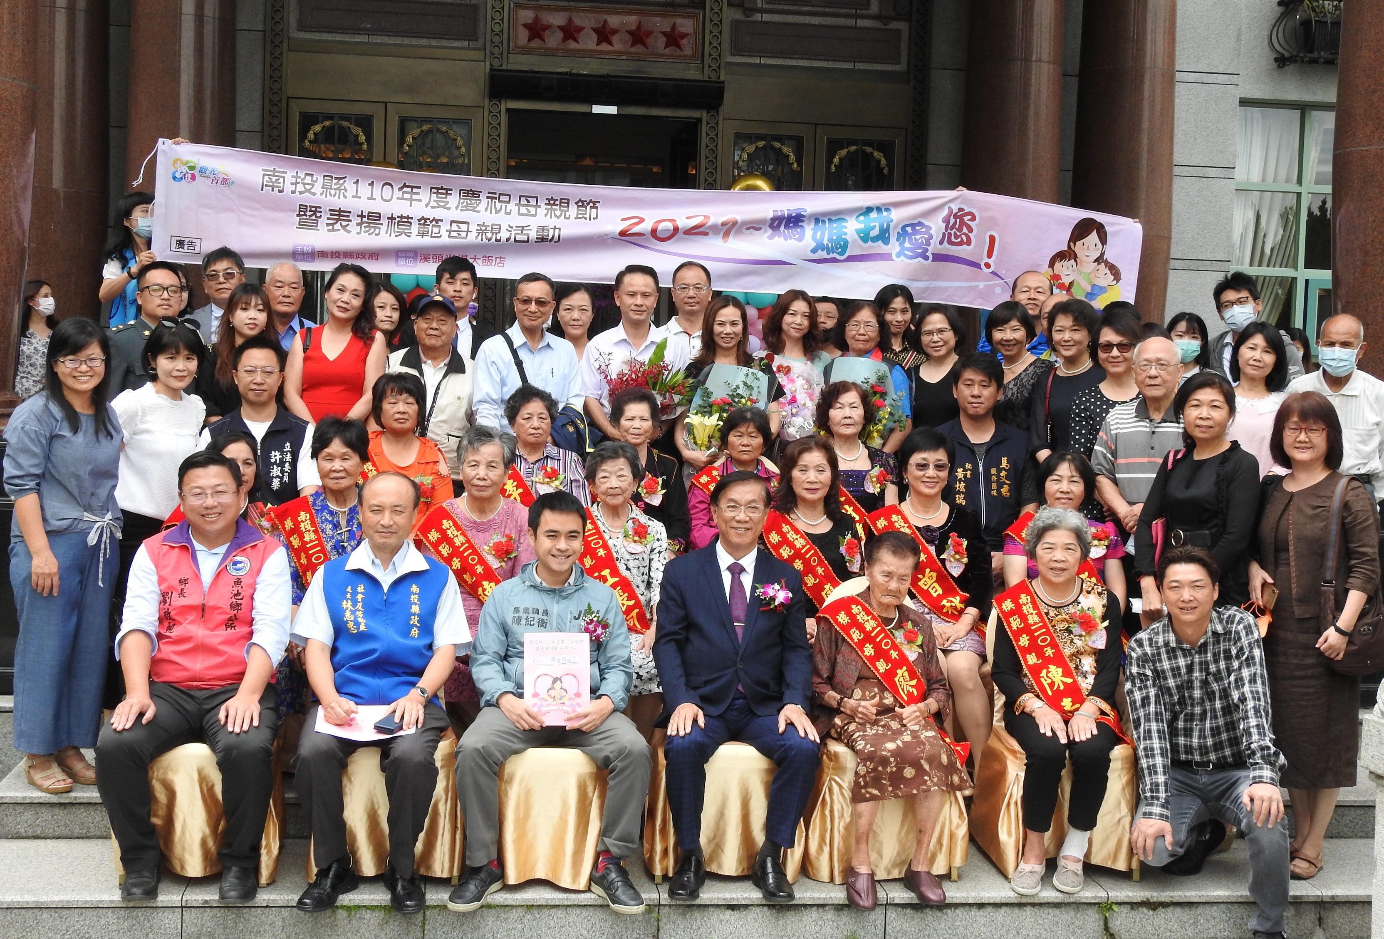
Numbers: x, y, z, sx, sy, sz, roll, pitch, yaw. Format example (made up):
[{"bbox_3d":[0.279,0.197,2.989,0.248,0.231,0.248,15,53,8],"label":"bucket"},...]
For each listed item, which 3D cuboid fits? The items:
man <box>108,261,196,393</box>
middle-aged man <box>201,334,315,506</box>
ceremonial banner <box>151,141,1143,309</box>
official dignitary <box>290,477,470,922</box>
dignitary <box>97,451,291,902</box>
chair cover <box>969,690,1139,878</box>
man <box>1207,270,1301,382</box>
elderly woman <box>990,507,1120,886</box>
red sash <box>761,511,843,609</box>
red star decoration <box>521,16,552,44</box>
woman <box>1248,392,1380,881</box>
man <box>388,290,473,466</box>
[{"bbox_3d":[-2.348,-0.084,7.489,0.500,1.639,0.320,1,3,-16],"label":"man"},{"bbox_3d":[-1.736,0.159,6.844,0.500,1.388,0.700,1,3,-11],"label":"middle-aged man"},{"bbox_3d":[-0.147,-1.211,8.840,5.080,0.590,0.150,3,2,-7],"label":"ceremonial banner"},{"bbox_3d":[-0.972,0.655,5.422,0.560,1.267,0.730,1,3,-7],"label":"official dignitary"},{"bbox_3d":[-1.592,0.615,5.534,0.580,1.330,0.800,1,3,-11],"label":"dignitary"},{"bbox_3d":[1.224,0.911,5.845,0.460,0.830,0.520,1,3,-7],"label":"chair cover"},{"bbox_3d":[2.585,-0.063,7.985,0.480,1.698,0.300,2,3,5],"label":"man"},{"bbox_3d":[1.213,0.743,5.799,0.440,1.202,0.700,2,3,3],"label":"elderly woman"},{"bbox_3d":[0.437,0.395,6.363,0.400,0.490,0.260,2,3,-3],"label":"red sash"},{"bbox_3d":[-1.121,-3.165,12.380,0.220,0.215,0.050,1,3,-7],"label":"red star decoration"},{"bbox_3d":[2.128,0.561,5.889,0.460,1.620,0.360,2,3,6],"label":"woman"},{"bbox_3d":[-1.133,0.016,7.471,0.480,1.562,0.330,1,3,-7],"label":"man"}]

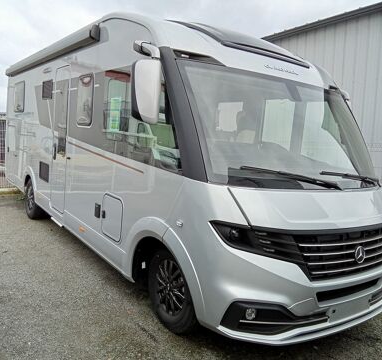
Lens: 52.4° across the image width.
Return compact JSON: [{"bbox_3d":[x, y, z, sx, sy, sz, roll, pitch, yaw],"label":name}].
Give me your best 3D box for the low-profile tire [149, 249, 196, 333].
[{"bbox_3d":[-0.084,0.876,3.217,0.235,0.720,0.720,0,8,-34],"label":"low-profile tire"}]

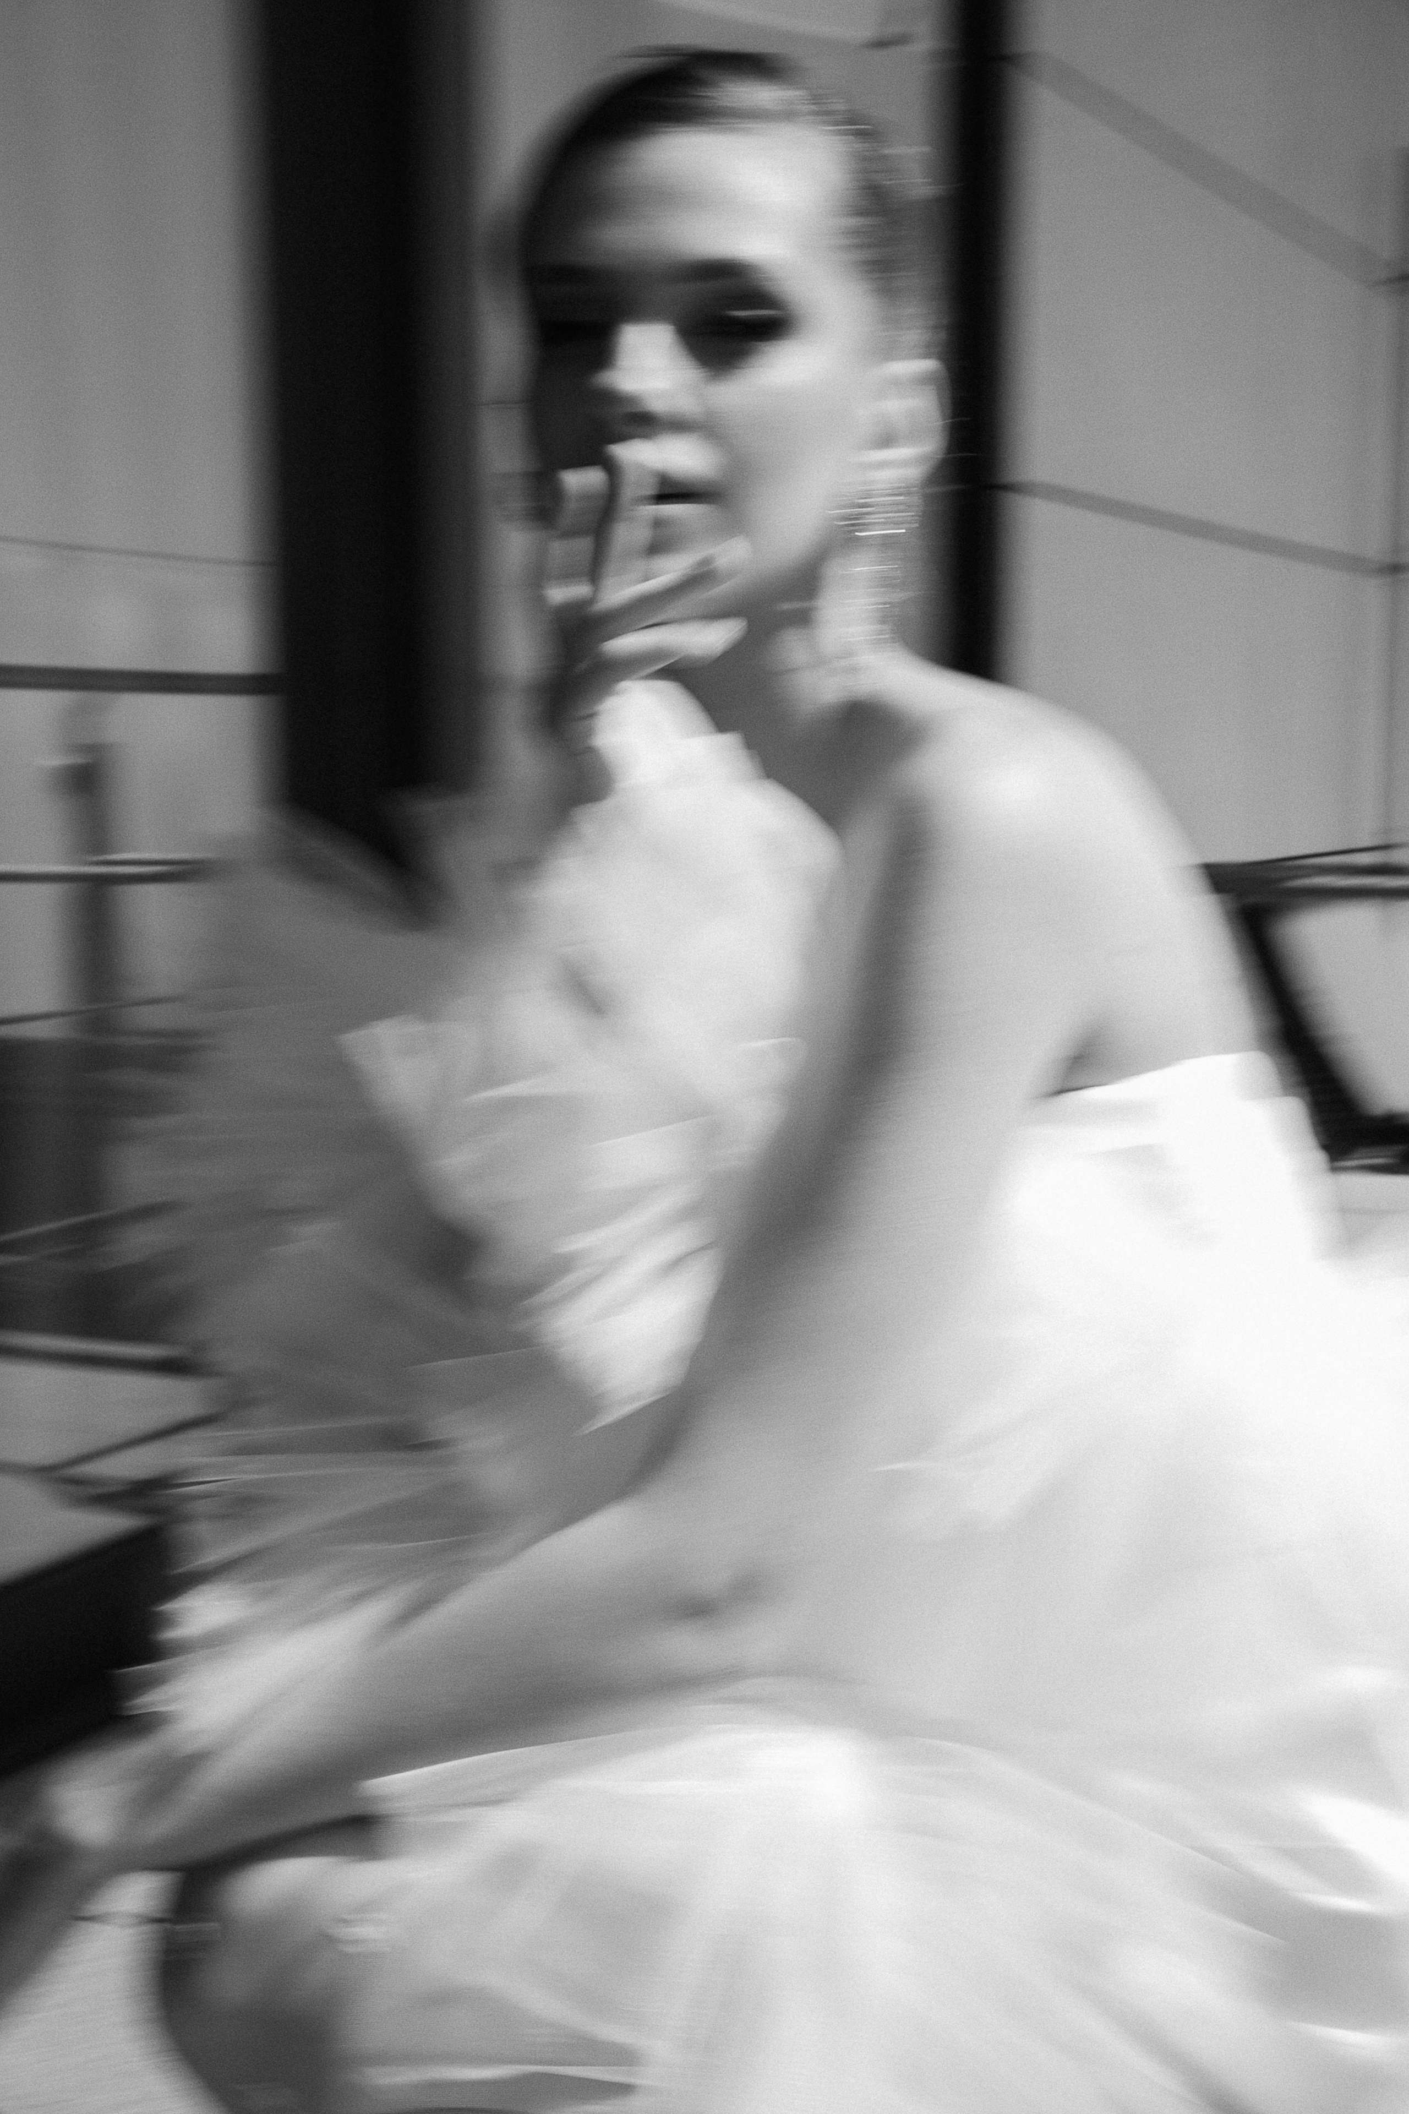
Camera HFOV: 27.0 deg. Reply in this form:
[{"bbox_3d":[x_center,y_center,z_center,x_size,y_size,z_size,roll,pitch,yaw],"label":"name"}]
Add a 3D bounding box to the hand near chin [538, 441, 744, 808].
[{"bbox_3d":[-0.021,-0.160,1.080,0.080,0.135,0.075,4,10,21],"label":"hand near chin"}]

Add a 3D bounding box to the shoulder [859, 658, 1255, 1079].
[{"bbox_3d":[0.128,-0.068,1.060,0.138,0.148,0.155,-4,10,-25],"label":"shoulder"}]

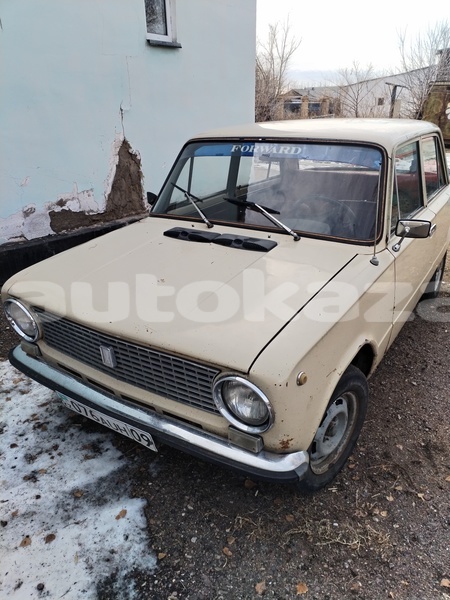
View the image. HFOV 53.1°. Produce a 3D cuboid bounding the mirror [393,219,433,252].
[{"bbox_3d":[0.862,-0.297,2.077,0.160,0.130,0.090,8,24,20],"label":"mirror"}]

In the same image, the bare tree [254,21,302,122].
[{"bbox_3d":[1.877,-7.929,17.183,2.300,4.575,2.300,2,22,5],"label":"bare tree"}]

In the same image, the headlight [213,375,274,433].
[{"bbox_3d":[0.067,0.327,1.433,0.213,0.213,0.090,14,30,30],"label":"headlight"}]

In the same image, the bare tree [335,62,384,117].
[{"bbox_3d":[5.583,-7.895,18.642,2.100,3.357,2.100,6,23,14],"label":"bare tree"}]

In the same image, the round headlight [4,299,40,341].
[{"bbox_3d":[-0.901,0.089,2.041,0.212,0.212,0.080,14,27,30],"label":"round headlight"}]

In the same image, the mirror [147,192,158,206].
[{"bbox_3d":[-0.445,-0.635,2.869,0.150,0.110,0.080,20,30,40],"label":"mirror"}]

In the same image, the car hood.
[{"bbox_3d":[-0.161,-0.118,2.044,1.240,0.195,1.030,14,27,30],"label":"car hood"}]

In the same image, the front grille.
[{"bbox_3d":[-0.418,0.226,1.753,0.955,0.185,0.050,14,27,30],"label":"front grille"}]

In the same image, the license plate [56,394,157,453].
[{"bbox_3d":[-0.475,0.470,1.773,0.520,0.112,0.012,13,44,31],"label":"license plate"}]

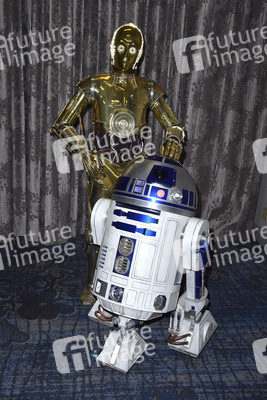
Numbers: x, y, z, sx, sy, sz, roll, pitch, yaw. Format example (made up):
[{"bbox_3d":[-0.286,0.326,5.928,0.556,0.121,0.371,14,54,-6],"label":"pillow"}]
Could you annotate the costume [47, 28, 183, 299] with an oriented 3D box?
[{"bbox_3d":[-0.112,-0.135,2.420,0.774,1.731,0.500,3,16,0],"label":"costume"}]

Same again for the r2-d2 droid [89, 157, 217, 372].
[{"bbox_3d":[0.077,0.292,2.221,0.719,1.045,0.678,12,18,27],"label":"r2-d2 droid"}]

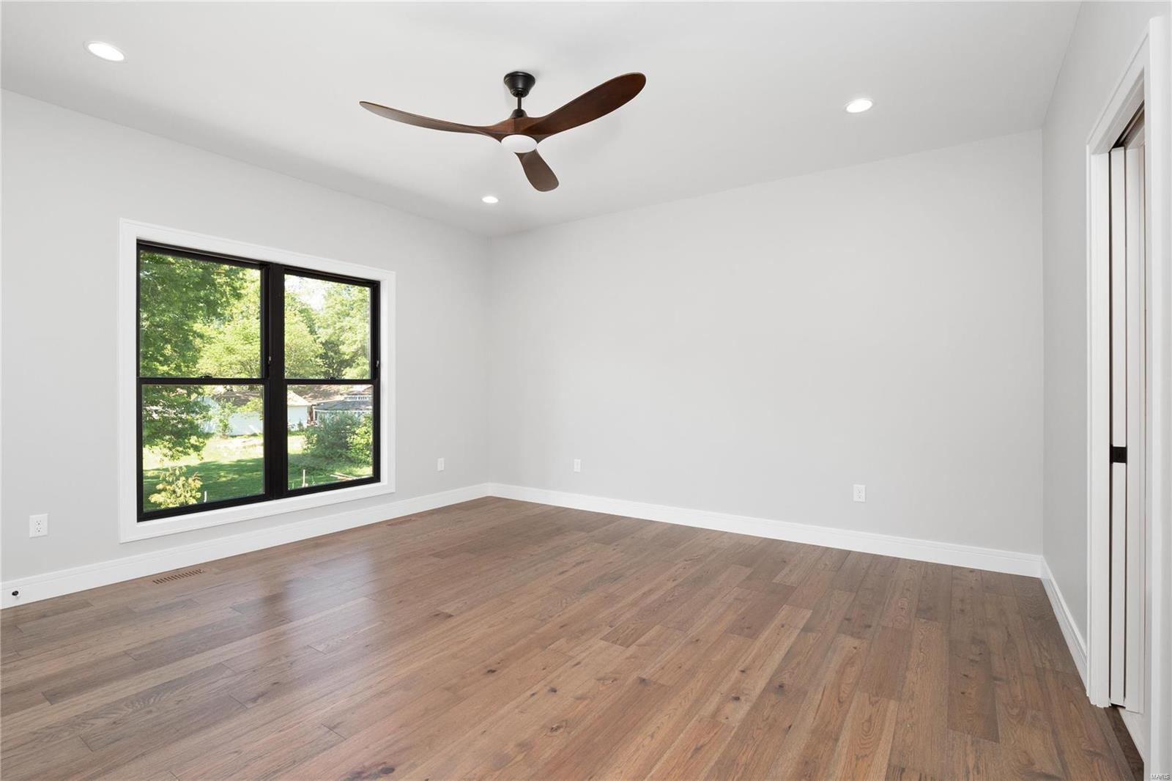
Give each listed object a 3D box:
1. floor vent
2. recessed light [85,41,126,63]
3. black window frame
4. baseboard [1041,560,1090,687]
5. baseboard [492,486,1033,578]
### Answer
[{"bbox_3d":[-2.482,1.143,3.192,0.090,0.010,0.263,0,1,36],"label":"floor vent"},{"bbox_3d":[-2.241,-1.587,2.429,0.147,0.020,0.147,0,1,36],"label":"recessed light"},{"bbox_3d":[-2.292,-0.066,3.866,0.090,1.735,1.635,0,1,36],"label":"black window frame"},{"bbox_3d":[2.353,1.074,2.576,0.017,0.144,1.412,0,1,36],"label":"baseboard"},{"bbox_3d":[0.872,1.057,4.343,4.462,0.144,0.017,0,1,32],"label":"baseboard"}]

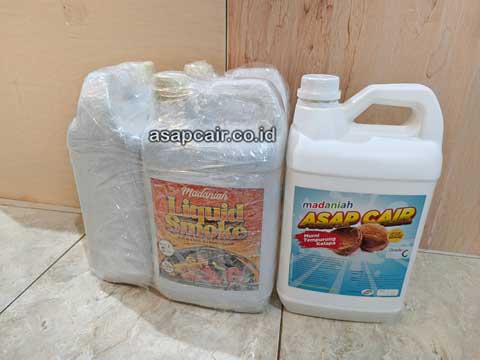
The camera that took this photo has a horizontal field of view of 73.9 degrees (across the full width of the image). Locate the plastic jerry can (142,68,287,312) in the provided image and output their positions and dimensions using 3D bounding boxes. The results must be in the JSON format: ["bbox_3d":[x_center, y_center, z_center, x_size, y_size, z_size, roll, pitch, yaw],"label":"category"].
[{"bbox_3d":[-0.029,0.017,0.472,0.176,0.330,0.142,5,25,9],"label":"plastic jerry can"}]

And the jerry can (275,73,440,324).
[{"bbox_3d":[0.143,0.025,0.423,0.172,0.311,0.129,3,24,9],"label":"jerry can"}]

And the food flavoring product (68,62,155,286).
[{"bbox_3d":[-0.172,-0.012,0.530,0.125,0.330,0.174,4,25,7],"label":"food flavoring product"}]

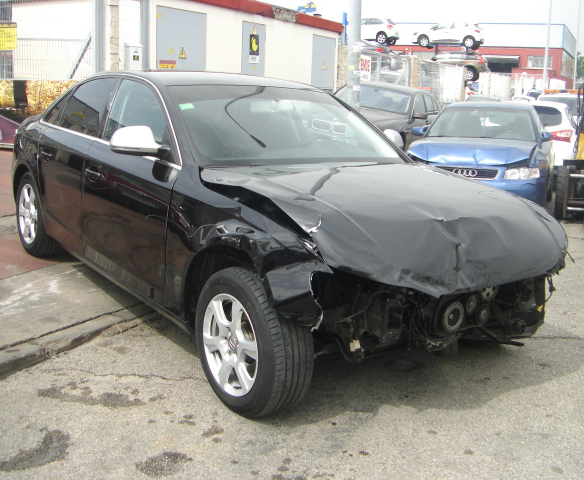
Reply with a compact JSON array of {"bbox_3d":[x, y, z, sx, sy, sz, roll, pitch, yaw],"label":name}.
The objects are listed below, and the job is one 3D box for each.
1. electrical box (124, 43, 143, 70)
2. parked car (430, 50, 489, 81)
[{"bbox_3d":[-3.091,-3.499,13.800,0.320,0.660,0.200,-9,15,-43],"label":"electrical box"},{"bbox_3d":[8.685,-9.507,38.500,4.500,1.620,1.820,8,13,28],"label":"parked car"}]

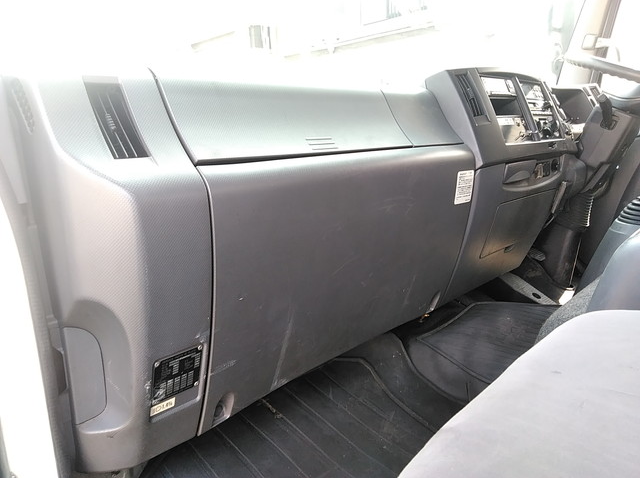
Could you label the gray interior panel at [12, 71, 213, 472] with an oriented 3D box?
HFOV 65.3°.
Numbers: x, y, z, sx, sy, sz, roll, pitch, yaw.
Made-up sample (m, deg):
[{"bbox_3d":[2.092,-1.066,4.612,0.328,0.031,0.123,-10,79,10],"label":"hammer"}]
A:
[{"bbox_3d":[-0.252,0.043,0.621,0.191,0.480,0.152,27,28,38],"label":"gray interior panel"}]

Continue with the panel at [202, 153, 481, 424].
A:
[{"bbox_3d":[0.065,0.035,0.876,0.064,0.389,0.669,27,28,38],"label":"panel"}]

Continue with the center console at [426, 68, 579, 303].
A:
[{"bbox_3d":[0.444,-0.162,1.306,0.196,0.526,0.573,27,28,38],"label":"center console"}]

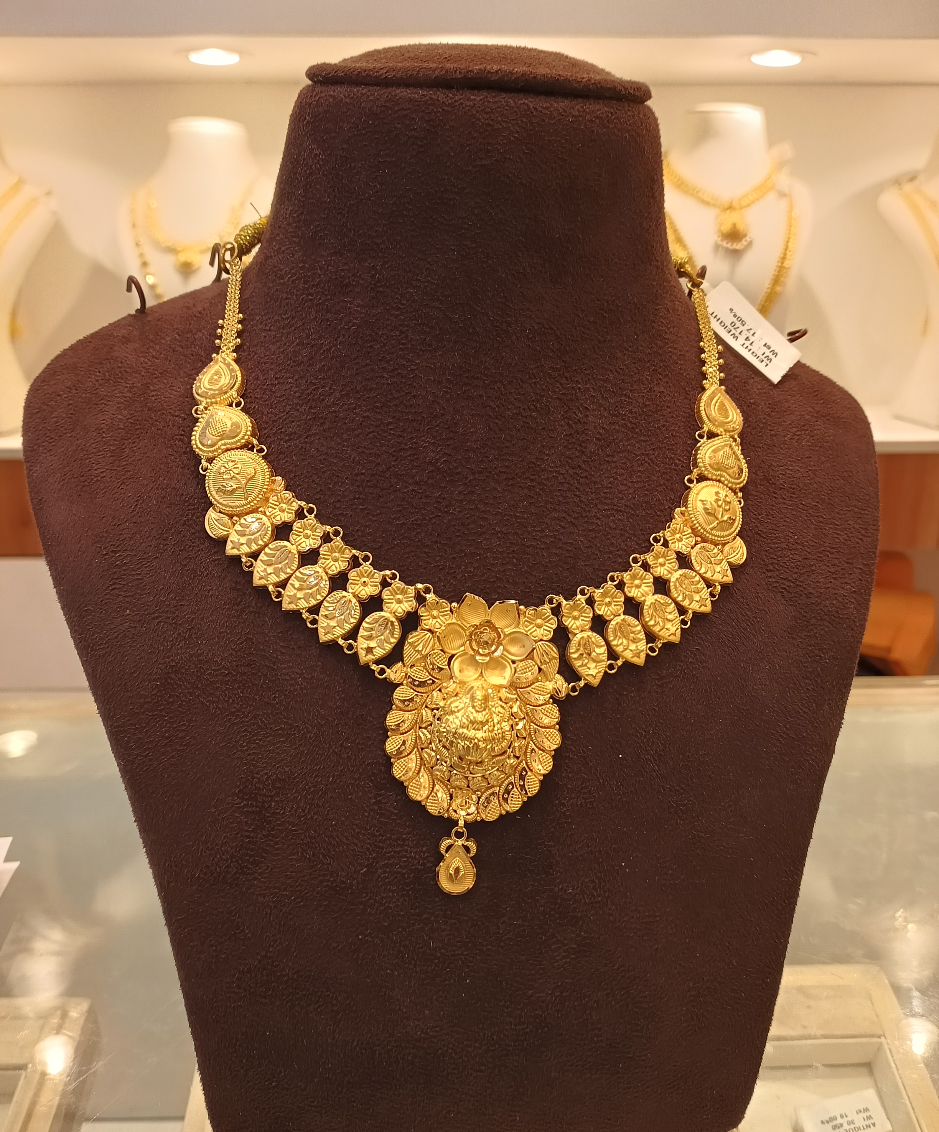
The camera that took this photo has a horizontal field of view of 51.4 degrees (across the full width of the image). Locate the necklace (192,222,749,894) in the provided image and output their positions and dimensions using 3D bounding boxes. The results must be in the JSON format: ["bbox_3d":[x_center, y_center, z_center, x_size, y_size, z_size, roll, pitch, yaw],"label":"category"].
[{"bbox_3d":[0.000,-0.011,0.290,0.160,0.195,0.070,2,7,-5],"label":"necklace"}]

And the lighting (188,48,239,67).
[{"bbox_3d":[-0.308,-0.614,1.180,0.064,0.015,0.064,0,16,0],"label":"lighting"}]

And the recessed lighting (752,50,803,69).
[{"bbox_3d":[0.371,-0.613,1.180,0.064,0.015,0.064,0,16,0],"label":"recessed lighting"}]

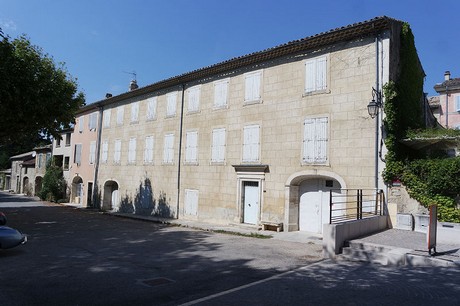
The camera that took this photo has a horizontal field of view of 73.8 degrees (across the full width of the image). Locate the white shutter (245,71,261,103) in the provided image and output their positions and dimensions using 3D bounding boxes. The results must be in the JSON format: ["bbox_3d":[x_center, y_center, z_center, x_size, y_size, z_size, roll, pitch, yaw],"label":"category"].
[{"bbox_3d":[1.216,-3.474,16.270,1.037,1.375,0.120,-2,-5,42],"label":"white shutter"}]

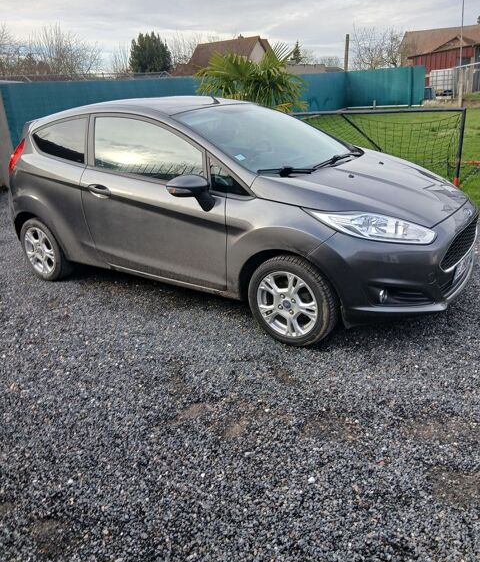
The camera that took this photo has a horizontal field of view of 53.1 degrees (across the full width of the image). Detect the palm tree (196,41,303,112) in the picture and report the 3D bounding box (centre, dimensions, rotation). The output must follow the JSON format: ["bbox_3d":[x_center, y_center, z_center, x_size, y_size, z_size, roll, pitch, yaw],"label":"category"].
[{"bbox_3d":[0.244,-3.747,10.351,2.300,2.462,2.300,-2,21,0],"label":"palm tree"}]

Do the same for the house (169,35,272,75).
[{"bbox_3d":[-1.661,-20.568,47.772,8.600,6.687,7.200,14,27,36],"label":"house"}]

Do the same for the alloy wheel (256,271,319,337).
[{"bbox_3d":[0.334,0.122,3.044,0.427,0.427,0.160,11,25,31],"label":"alloy wheel"}]

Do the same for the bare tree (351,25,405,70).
[{"bbox_3d":[8.524,-13.309,30.373,3.600,5.044,3.500,-2,21,0],"label":"bare tree"}]

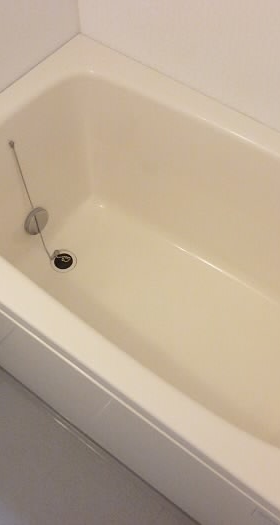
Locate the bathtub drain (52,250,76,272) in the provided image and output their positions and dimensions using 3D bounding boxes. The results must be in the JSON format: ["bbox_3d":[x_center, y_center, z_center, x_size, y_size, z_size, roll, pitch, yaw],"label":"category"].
[{"bbox_3d":[-0.227,-0.005,1.696,0.075,0.020,0.075,0,57,1],"label":"bathtub drain"}]

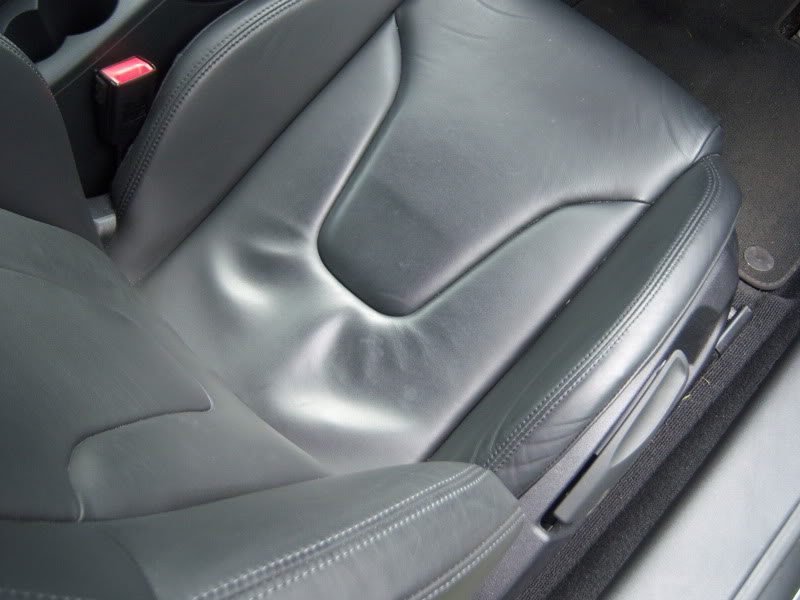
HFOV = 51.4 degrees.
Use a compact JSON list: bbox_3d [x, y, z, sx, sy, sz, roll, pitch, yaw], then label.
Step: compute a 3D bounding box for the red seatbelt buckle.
[{"bbox_3d":[-0.272,-0.196,0.830,0.025,0.080,0.045,39,51,13],"label":"red seatbelt buckle"}]

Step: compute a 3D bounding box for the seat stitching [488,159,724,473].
[{"bbox_3d":[0.183,0.020,0.746,0.042,0.044,0.342,39,83,13],"label":"seat stitching"}]

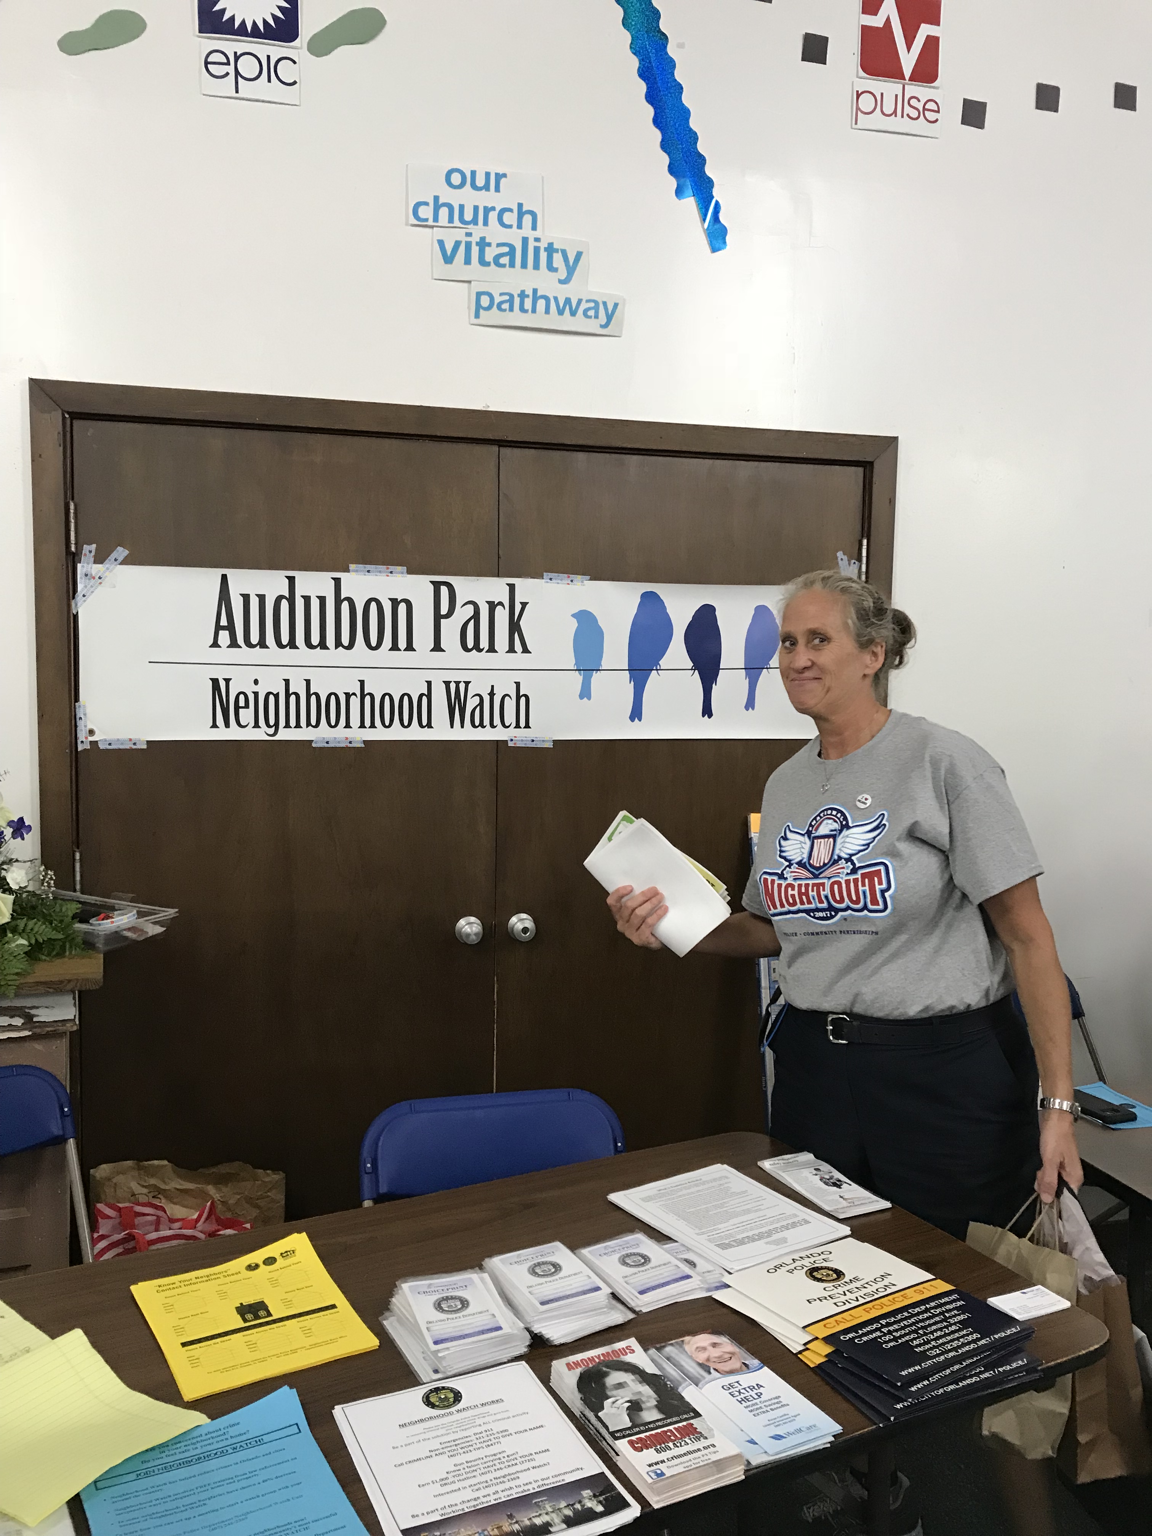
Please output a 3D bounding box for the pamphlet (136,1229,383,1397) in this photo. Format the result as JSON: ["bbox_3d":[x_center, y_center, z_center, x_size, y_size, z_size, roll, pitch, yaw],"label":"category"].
[{"bbox_3d":[-0.398,0.658,1.509,0.222,0.018,0.285,-2,5,-31],"label":"pamphlet"}]

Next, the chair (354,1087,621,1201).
[{"bbox_3d":[-0.093,0.978,2.005,0.460,0.790,0.480,0,5,-14],"label":"chair"}]

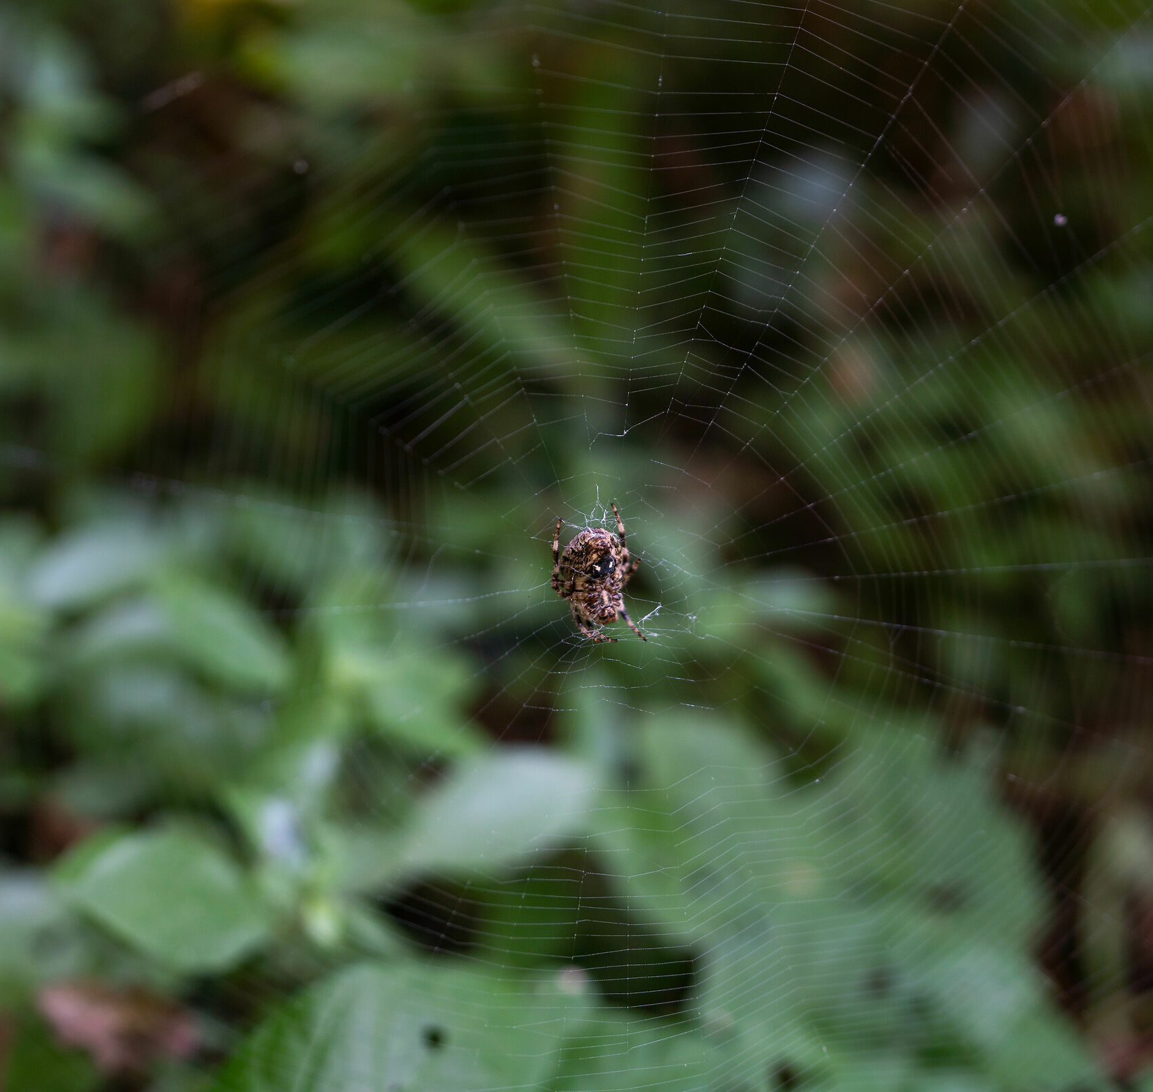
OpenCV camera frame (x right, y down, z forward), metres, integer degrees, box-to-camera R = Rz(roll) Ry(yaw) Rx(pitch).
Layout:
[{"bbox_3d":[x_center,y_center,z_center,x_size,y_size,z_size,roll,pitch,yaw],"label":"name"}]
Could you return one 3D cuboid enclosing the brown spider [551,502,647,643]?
[{"bbox_3d":[0.004,0.005,0.240,0.017,0.026,0.012,-7,2,-14],"label":"brown spider"}]

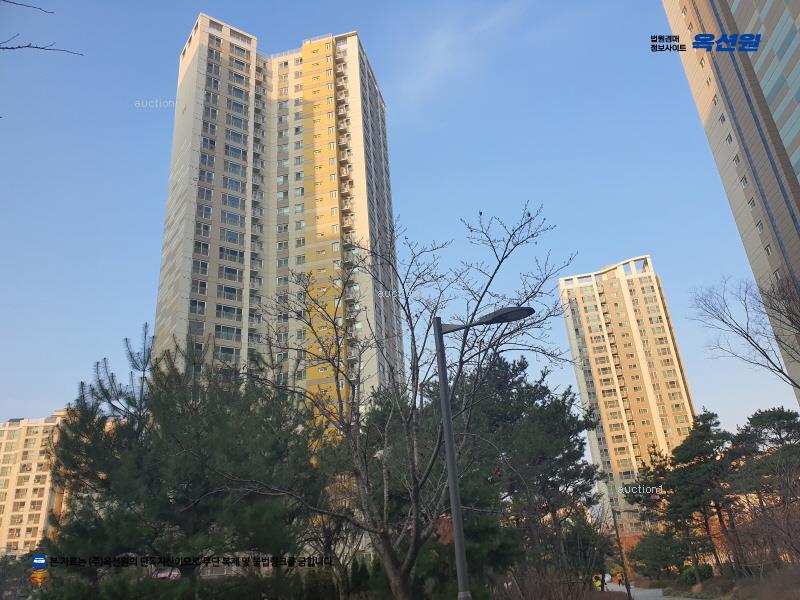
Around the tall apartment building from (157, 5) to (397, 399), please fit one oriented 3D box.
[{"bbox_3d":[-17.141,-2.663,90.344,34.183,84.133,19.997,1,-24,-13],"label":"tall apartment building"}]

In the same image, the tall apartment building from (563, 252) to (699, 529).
[{"bbox_3d":[61.385,26.538,154.290,24.373,70.700,17.170,-15,-25,24],"label":"tall apartment building"}]

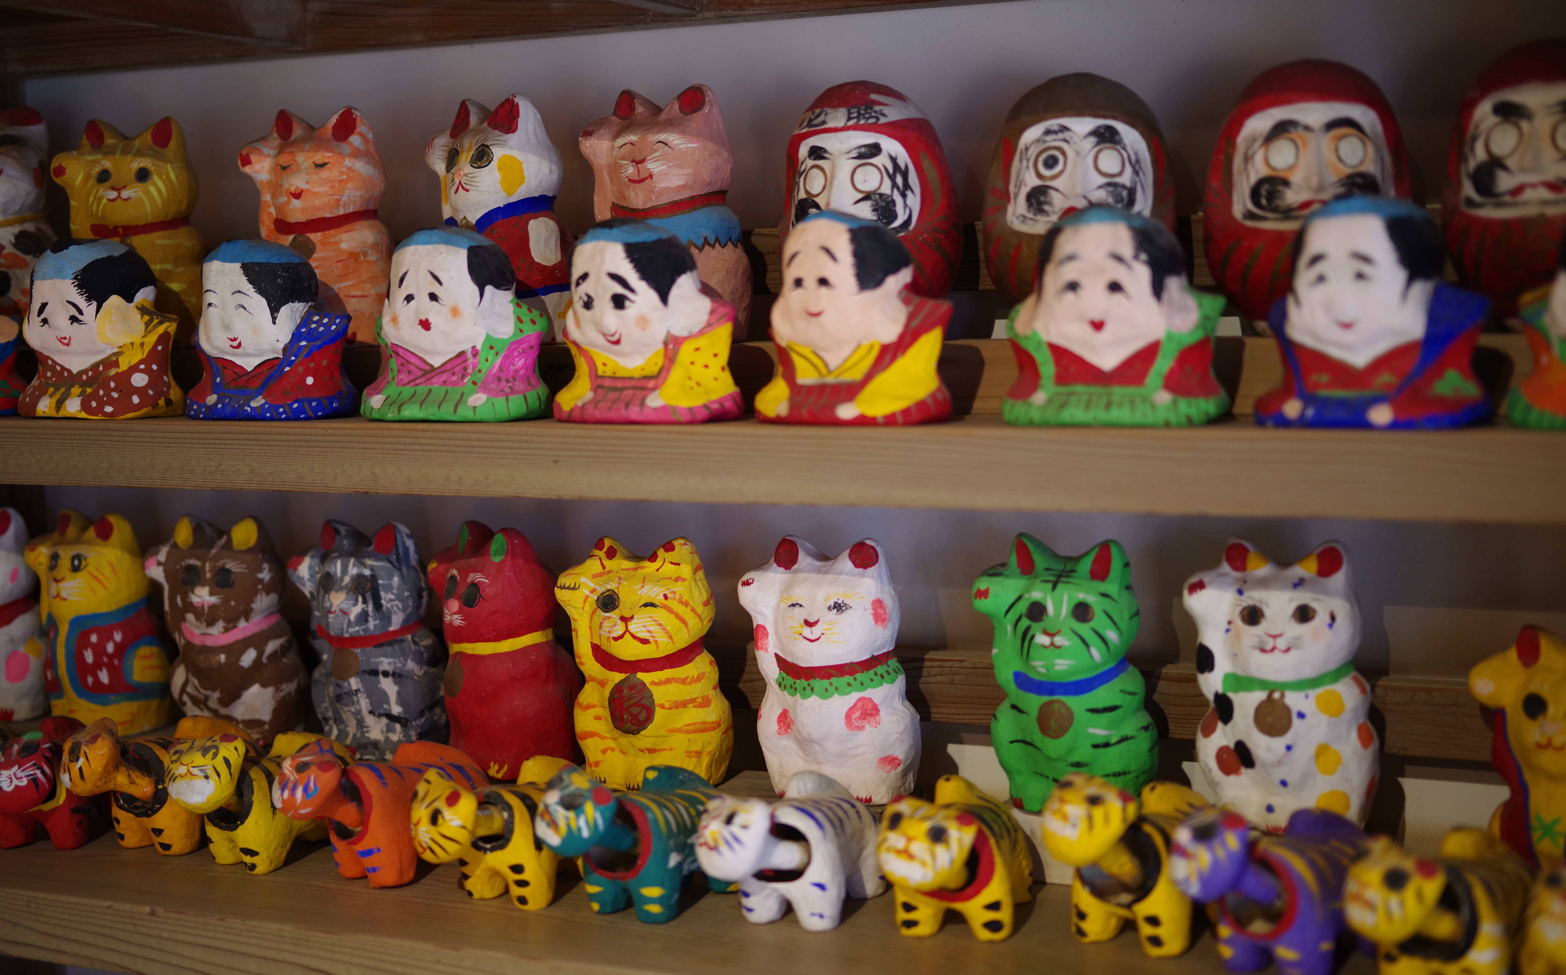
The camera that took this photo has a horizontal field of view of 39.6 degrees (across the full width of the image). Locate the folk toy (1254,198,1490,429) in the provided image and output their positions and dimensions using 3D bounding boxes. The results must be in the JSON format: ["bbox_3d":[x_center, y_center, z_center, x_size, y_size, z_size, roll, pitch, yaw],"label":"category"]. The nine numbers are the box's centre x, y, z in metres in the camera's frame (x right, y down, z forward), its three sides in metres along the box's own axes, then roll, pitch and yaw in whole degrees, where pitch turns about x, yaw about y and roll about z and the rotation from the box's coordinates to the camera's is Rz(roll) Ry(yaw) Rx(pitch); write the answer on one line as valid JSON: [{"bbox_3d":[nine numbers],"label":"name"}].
[{"bbox_3d":[0.207,-0.061,0.768,0.077,0.081,0.058,3,6,37],"label":"folk toy"}]

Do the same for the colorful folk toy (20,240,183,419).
[{"bbox_3d":[-0.314,-0.073,1.002,0.069,0.082,0.051,1,5,24],"label":"colorful folk toy"}]

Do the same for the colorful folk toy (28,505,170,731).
[{"bbox_3d":[-0.425,0.082,1.351,0.089,0.133,0.070,1,5,25],"label":"colorful folk toy"}]

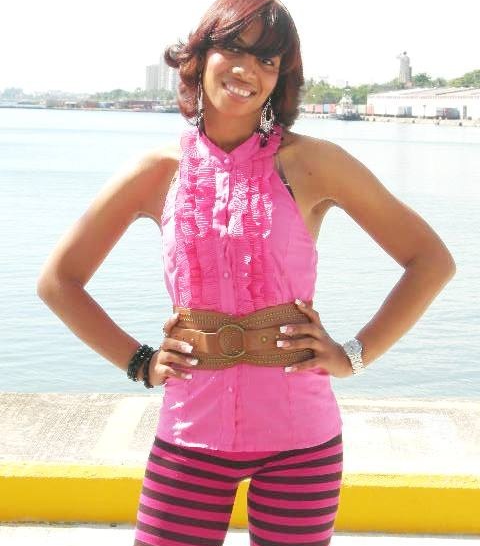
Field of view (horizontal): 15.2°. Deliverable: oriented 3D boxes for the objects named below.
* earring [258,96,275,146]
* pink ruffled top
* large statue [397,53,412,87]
[{"bbox_3d":[0.049,-0.280,3.310,0.027,0.090,0.014,4,5,-9],"label":"earring"},{"bbox_3d":[0.016,0.025,3.380,0.340,0.610,0.250,-1,6,12],"label":"pink ruffled top"},{"bbox_3d":[58.704,-72.622,640.000,4.900,12.800,4.300,2,5,12],"label":"large statue"}]

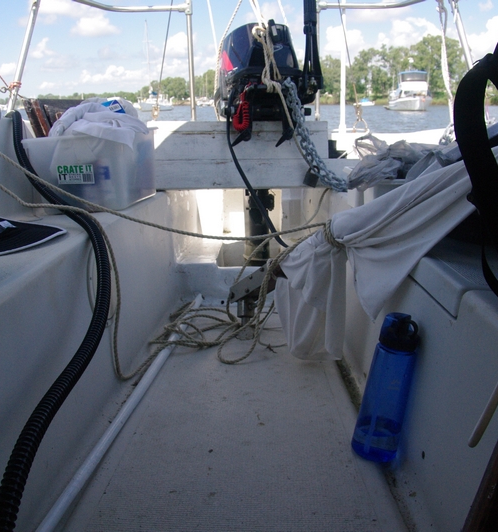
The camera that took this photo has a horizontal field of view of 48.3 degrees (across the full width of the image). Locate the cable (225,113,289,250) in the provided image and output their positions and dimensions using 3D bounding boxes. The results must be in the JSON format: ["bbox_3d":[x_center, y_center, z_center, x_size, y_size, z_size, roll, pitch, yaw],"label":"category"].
[{"bbox_3d":[0.015,-0.286,1.793,0.190,0.360,0.380,0,17,0],"label":"cable"}]

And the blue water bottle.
[{"bbox_3d":[0.247,0.212,0.985,0.080,0.257,0.079,6,11,-2],"label":"blue water bottle"}]

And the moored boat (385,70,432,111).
[{"bbox_3d":[16.523,-18.090,57.218,3.400,4.100,9.800,3,17,9],"label":"moored boat"}]

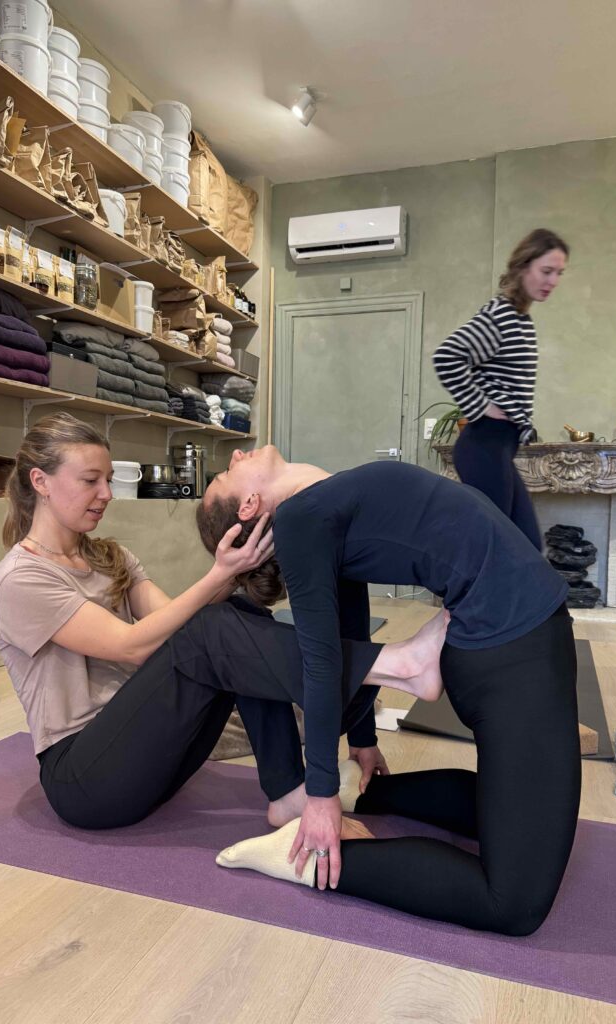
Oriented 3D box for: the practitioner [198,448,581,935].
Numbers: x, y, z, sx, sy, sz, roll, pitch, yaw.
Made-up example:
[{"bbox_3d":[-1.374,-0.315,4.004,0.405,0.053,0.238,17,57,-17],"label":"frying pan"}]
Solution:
[{"bbox_3d":[0.128,0.270,1.385,0.780,0.790,0.430,2,1,20],"label":"practitioner"}]

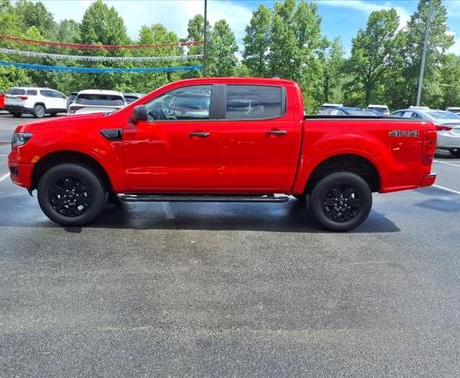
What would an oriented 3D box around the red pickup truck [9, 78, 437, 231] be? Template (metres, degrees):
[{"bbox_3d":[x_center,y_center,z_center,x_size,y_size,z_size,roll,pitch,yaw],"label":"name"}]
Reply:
[{"bbox_3d":[-0.114,-0.578,5.448,5.354,1.810,1.980,1,13,-4],"label":"red pickup truck"}]

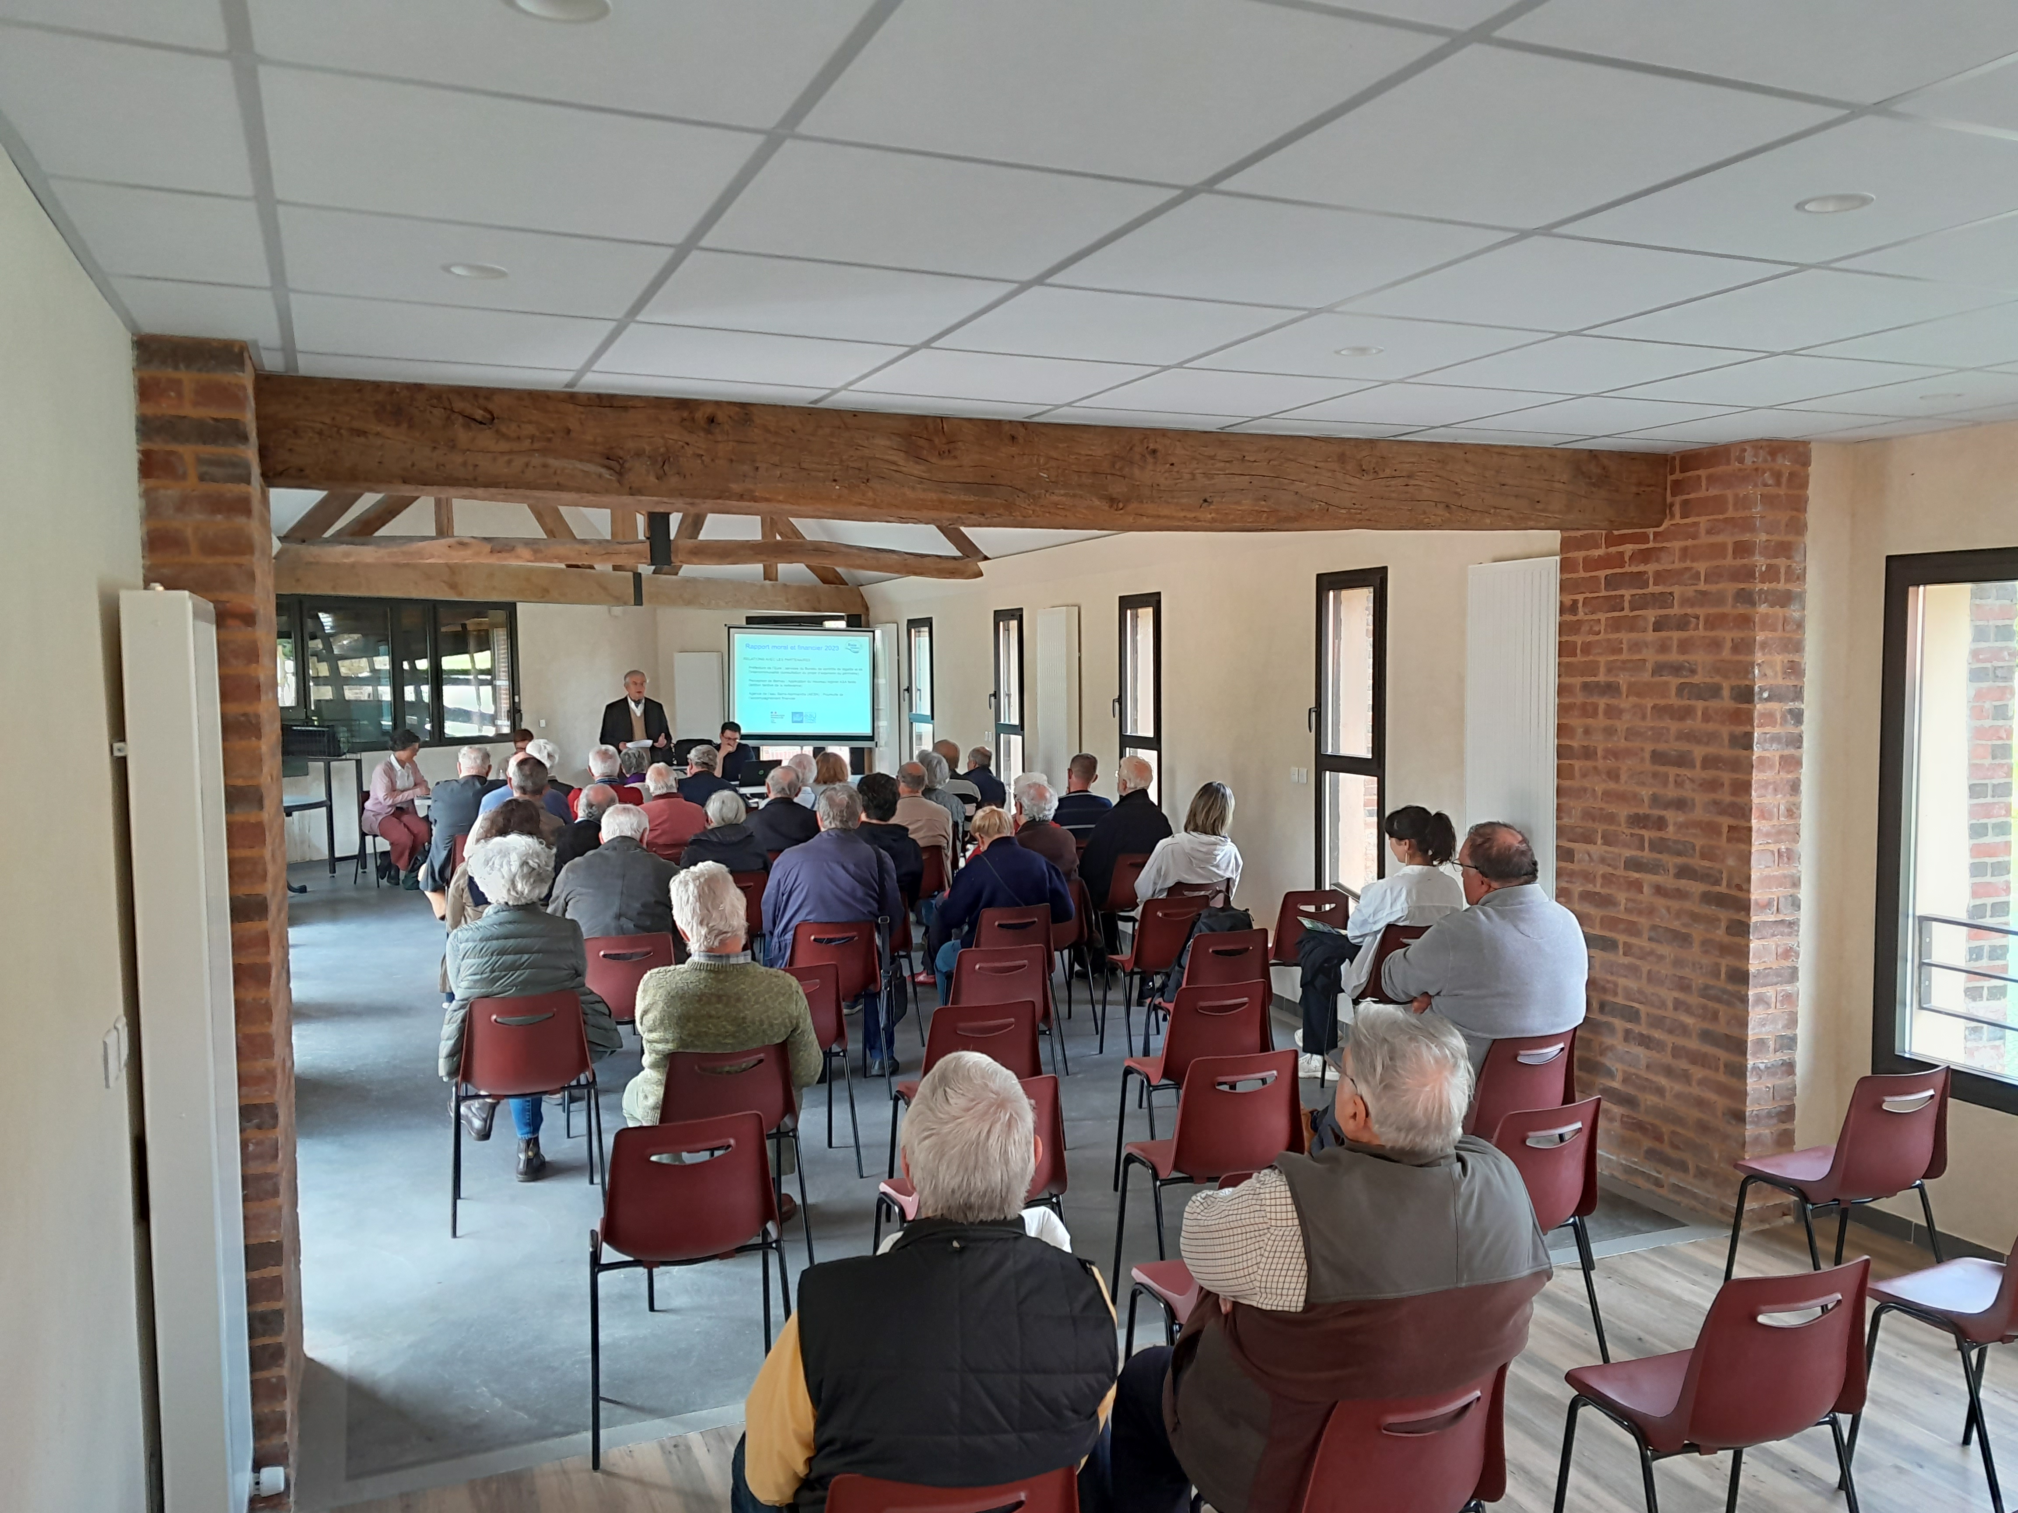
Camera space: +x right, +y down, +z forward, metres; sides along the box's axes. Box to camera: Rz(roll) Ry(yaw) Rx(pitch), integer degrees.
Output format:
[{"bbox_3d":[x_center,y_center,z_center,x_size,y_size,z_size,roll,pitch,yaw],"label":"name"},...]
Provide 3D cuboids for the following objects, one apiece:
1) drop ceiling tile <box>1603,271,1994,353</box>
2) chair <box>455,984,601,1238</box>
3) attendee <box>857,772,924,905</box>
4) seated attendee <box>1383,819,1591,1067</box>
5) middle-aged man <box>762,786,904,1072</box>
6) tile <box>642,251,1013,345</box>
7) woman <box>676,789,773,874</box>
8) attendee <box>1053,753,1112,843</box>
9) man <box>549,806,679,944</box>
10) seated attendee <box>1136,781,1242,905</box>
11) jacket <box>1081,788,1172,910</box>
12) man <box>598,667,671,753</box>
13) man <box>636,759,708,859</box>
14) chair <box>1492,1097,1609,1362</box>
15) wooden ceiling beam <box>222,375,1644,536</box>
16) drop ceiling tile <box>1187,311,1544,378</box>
[{"bbox_3d":[1.528,-0.867,2.944,0.600,0.020,0.580,-2,4,-23],"label":"drop ceiling tile"},{"bbox_3d":[-1.650,1.149,5.161,0.470,0.785,0.470,-2,4,-17],"label":"chair"},{"bbox_3d":[-0.720,0.733,7.450,0.500,1.330,0.800,-2,4,-19],"label":"attendee"},{"bbox_3d":[1.350,0.859,4.880,0.630,1.330,0.980,-2,4,-24],"label":"seated attendee"},{"bbox_3d":[-0.760,0.799,6.456,0.580,1.330,0.820,-1,4,-14],"label":"middle-aged man"},{"bbox_3d":[-0.355,-0.863,2.850,0.605,0.020,0.590,-2,4,-23],"label":"tile"},{"bbox_3d":[-1.600,0.762,8.100,0.500,1.200,0.800,-2,4,-21],"label":"woman"},{"bbox_3d":[0.370,0.612,9.250,0.500,1.290,0.800,-2,4,-16],"label":"attendee"},{"bbox_3d":[-1.657,0.831,6.274,0.570,1.280,0.780,-2,4,-23],"label":"man"},{"bbox_3d":[0.825,0.761,7.486,0.520,1.250,0.820,-2,4,-26],"label":"seated attendee"},{"bbox_3d":[0.670,0.496,8.420,0.550,0.680,0.400,-2,4,-25],"label":"jacket"},{"bbox_3d":[-2.903,0.231,11.800,0.560,1.770,0.420,-2,4,-19],"label":"man"},{"bbox_3d":[-2.012,0.680,8.822,0.530,1.290,0.800,-2,4,-18],"label":"man"},{"bbox_3d":[1.220,1.216,4.000,0.470,0.790,0.520,-2,4,-26],"label":"chair"},{"bbox_3d":[0.187,-0.824,4.455,4.310,0.275,0.260,-2,4,-23],"label":"wooden ceiling beam"},{"bbox_3d":[0.773,-0.887,3.291,0.595,0.020,0.595,-2,4,-23],"label":"drop ceiling tile"}]

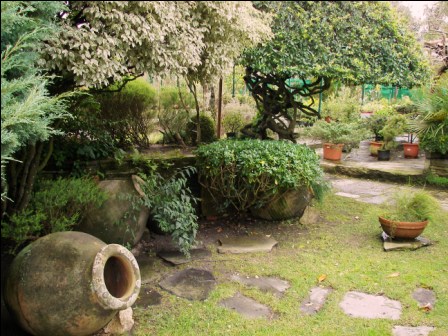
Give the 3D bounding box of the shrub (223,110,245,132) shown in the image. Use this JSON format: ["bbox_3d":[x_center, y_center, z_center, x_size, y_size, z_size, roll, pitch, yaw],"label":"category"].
[{"bbox_3d":[0.189,-0.921,9.281,0.430,0.410,0.420,0,10,0],"label":"shrub"}]

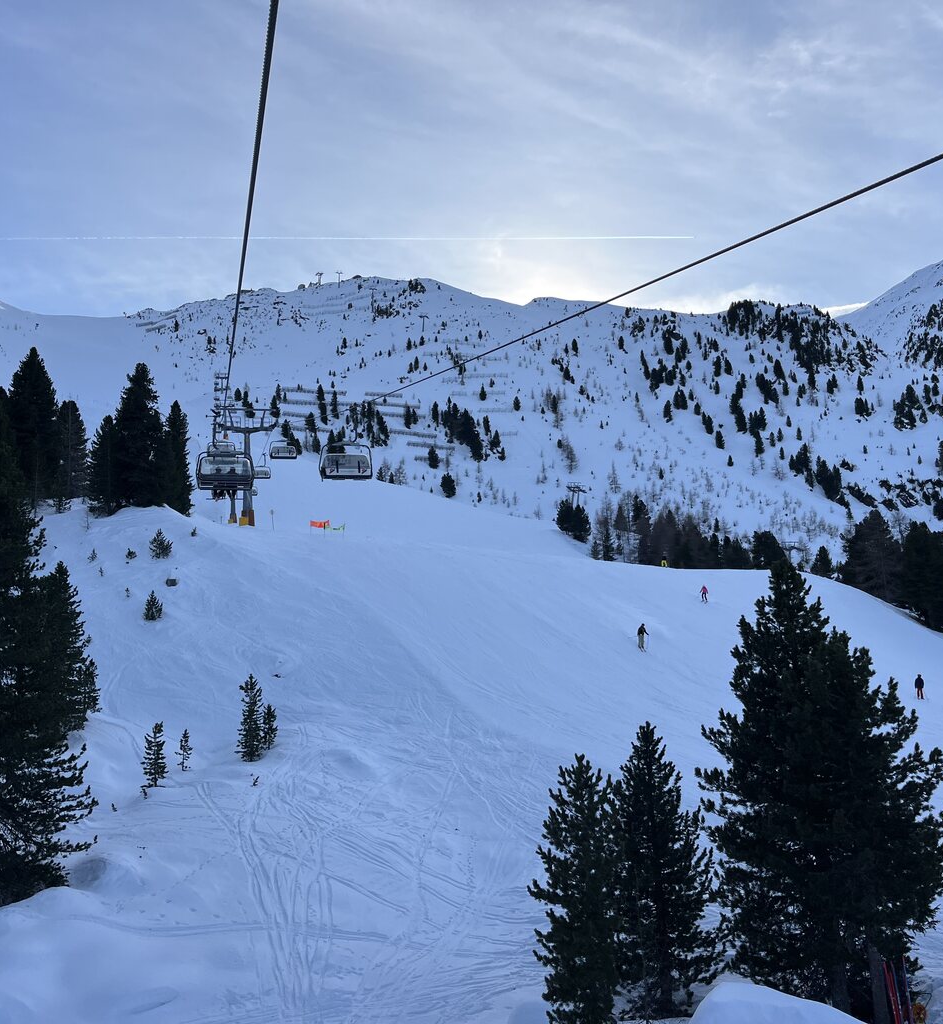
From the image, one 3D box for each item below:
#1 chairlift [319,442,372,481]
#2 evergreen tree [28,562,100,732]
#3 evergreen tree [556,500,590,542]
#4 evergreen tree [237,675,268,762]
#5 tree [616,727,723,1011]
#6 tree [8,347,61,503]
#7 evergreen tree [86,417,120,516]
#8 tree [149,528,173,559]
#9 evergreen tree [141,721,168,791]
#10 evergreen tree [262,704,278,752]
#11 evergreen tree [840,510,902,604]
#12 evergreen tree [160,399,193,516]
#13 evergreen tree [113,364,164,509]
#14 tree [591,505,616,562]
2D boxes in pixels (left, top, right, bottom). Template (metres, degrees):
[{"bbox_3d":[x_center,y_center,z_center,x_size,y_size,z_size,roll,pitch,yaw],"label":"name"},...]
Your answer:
[{"bbox_3d":[-5.916,-2.372,48.000,2.450,1.750,1.300,0,-7,-14],"label":"chairlift"},{"bbox_3d":[-13.659,4.455,34.341,2.358,5.600,2.287,-2,-7,0],"label":"evergreen tree"},{"bbox_3d":[14.941,1.321,150.427,5.293,6.623,4.764,-2,-7,6],"label":"evergreen tree"},{"bbox_3d":[-6.431,6.017,30.161,0.890,2.499,0.890,0,-8,-12],"label":"evergreen tree"},{"bbox_3d":[3.885,6.991,20.356,2.080,5.520,2.080,-3,-8,10],"label":"tree"},{"bbox_3d":[-35.711,-7.087,83.848,4.012,13.167,4.012,1,-8,-23],"label":"tree"},{"bbox_3d":[-27.841,-3.655,78.474,3.102,7.779,3.009,-2,-7,0],"label":"evergreen tree"},{"bbox_3d":[-17.920,1.781,59.109,1.414,1.791,1.372,-2,-7,0],"label":"tree"},{"bbox_3d":[-9.130,7.004,29.614,0.770,1.871,0.747,-2,-7,0],"label":"evergreen tree"},{"bbox_3d":[-6.032,6.431,30.689,0.470,1.380,0.470,0,-8,-11],"label":"evergreen tree"},{"bbox_3d":[50.157,5.881,130.748,8.160,12.271,7.915,-2,-7,0],"label":"evergreen tree"},{"bbox_3d":[-23.800,-4.418,82.613,2.559,9.516,2.687,0,-8,-16],"label":"evergreen tree"},{"bbox_3d":[-25.798,-5.979,79.709,4.311,11.641,4.182,-2,-7,0],"label":"evergreen tree"},{"bbox_3d":[18.378,3.046,143.494,3.731,8.104,3.619,-2,-7,0],"label":"tree"}]

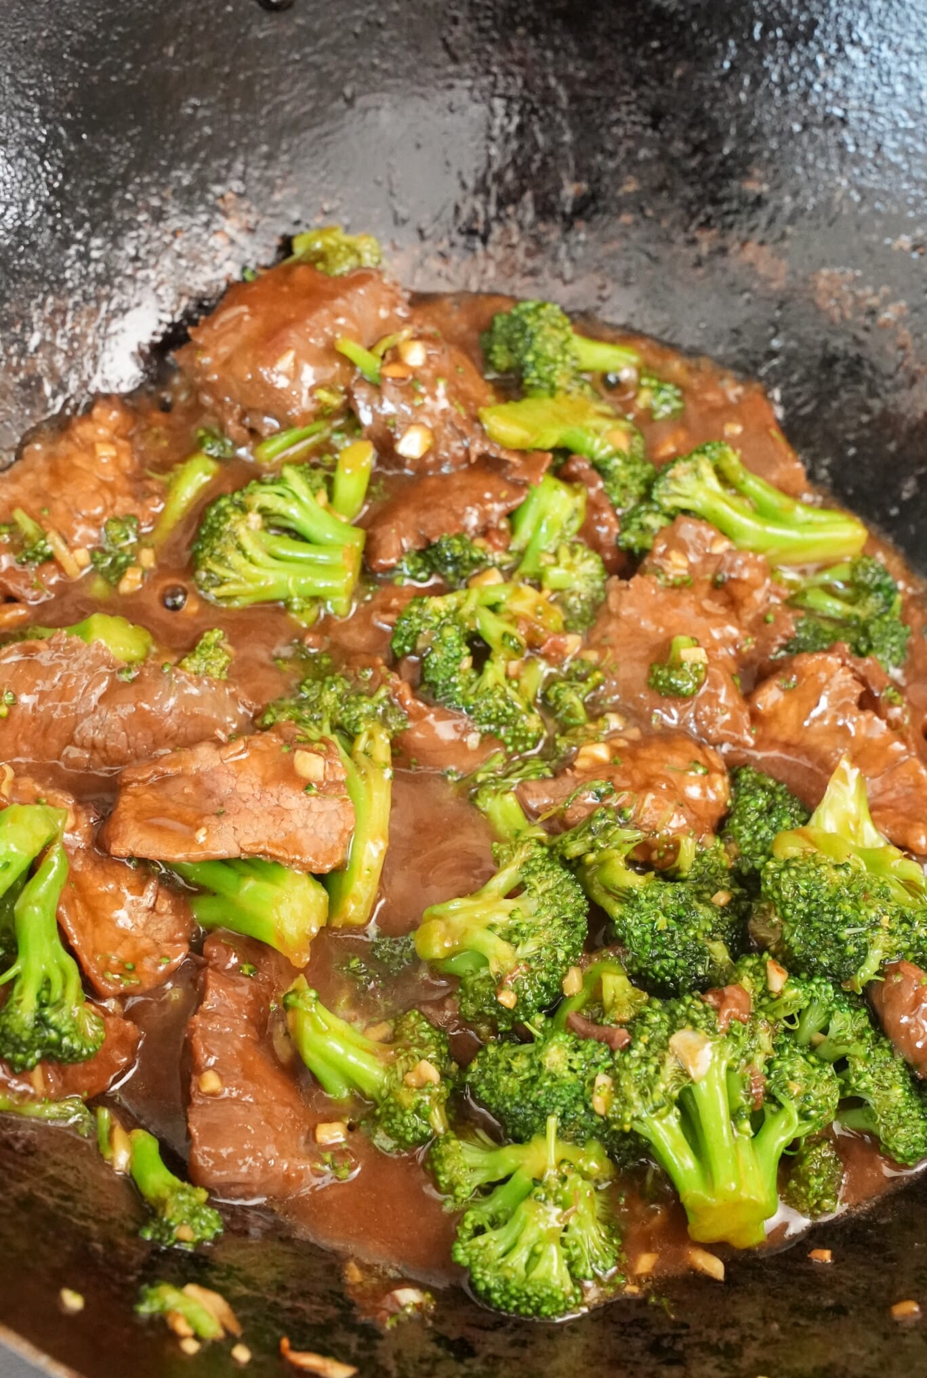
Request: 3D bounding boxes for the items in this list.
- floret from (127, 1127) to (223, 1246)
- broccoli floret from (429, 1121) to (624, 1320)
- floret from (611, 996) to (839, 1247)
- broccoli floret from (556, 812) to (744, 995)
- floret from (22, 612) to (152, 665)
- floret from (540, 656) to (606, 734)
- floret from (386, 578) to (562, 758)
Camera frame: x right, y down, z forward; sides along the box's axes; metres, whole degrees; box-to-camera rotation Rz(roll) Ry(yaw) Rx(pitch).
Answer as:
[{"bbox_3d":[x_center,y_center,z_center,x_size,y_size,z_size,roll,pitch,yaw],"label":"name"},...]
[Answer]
[{"bbox_3d":[-0.061,0.106,0.408,0.019,0.018,0.031,-31,52,-22],"label":"floret"},{"bbox_3d":[0.014,0.115,0.421,0.036,0.029,0.038,18,74,14],"label":"broccoli floret"},{"bbox_3d":[0.057,0.096,0.427,0.048,0.036,0.054,0,75,0],"label":"floret"},{"bbox_3d":[0.045,0.052,0.467,0.035,0.031,0.039,-38,41,-26],"label":"broccoli floret"},{"bbox_3d":[-0.101,-0.010,0.508,0.040,0.021,0.022,-2,52,2],"label":"floret"},{"bbox_3d":[0.028,0.002,0.497,0.018,0.017,0.019,-22,97,-16],"label":"floret"},{"bbox_3d":[0.004,-0.006,0.520,0.036,0.029,0.041,38,72,26],"label":"floret"}]

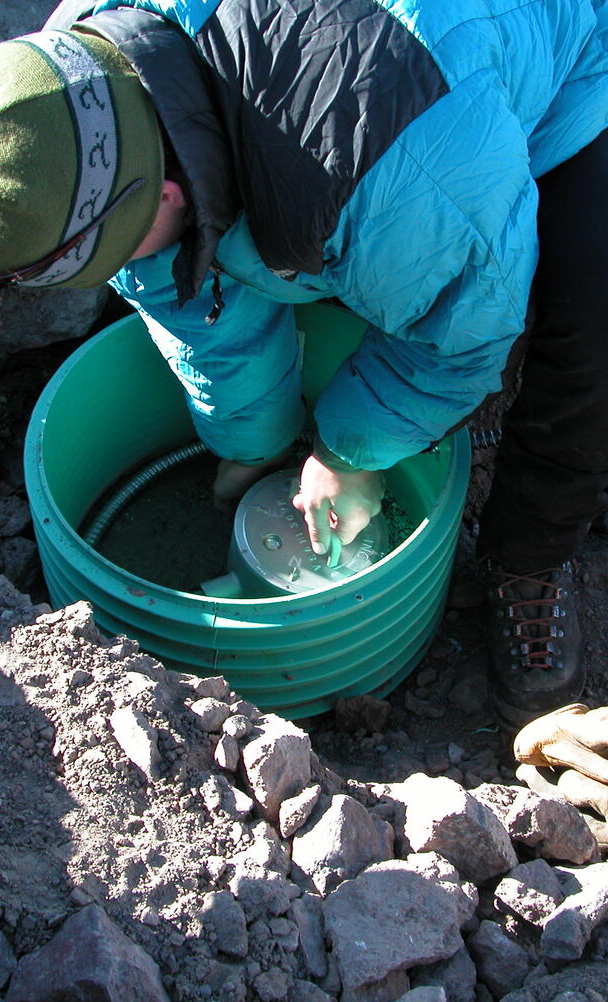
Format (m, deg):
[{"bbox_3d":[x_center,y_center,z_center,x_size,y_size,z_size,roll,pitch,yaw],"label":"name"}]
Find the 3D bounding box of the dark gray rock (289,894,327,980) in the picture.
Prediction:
[{"bbox_3d":[0.004,0.423,1.310,0.037,0.055,0.075,-8,52,-6],"label":"dark gray rock"}]

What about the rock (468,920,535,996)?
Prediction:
[{"bbox_3d":[0.200,0.464,1.368,0.058,0.047,0.069,-14,53,-12],"label":"rock"}]

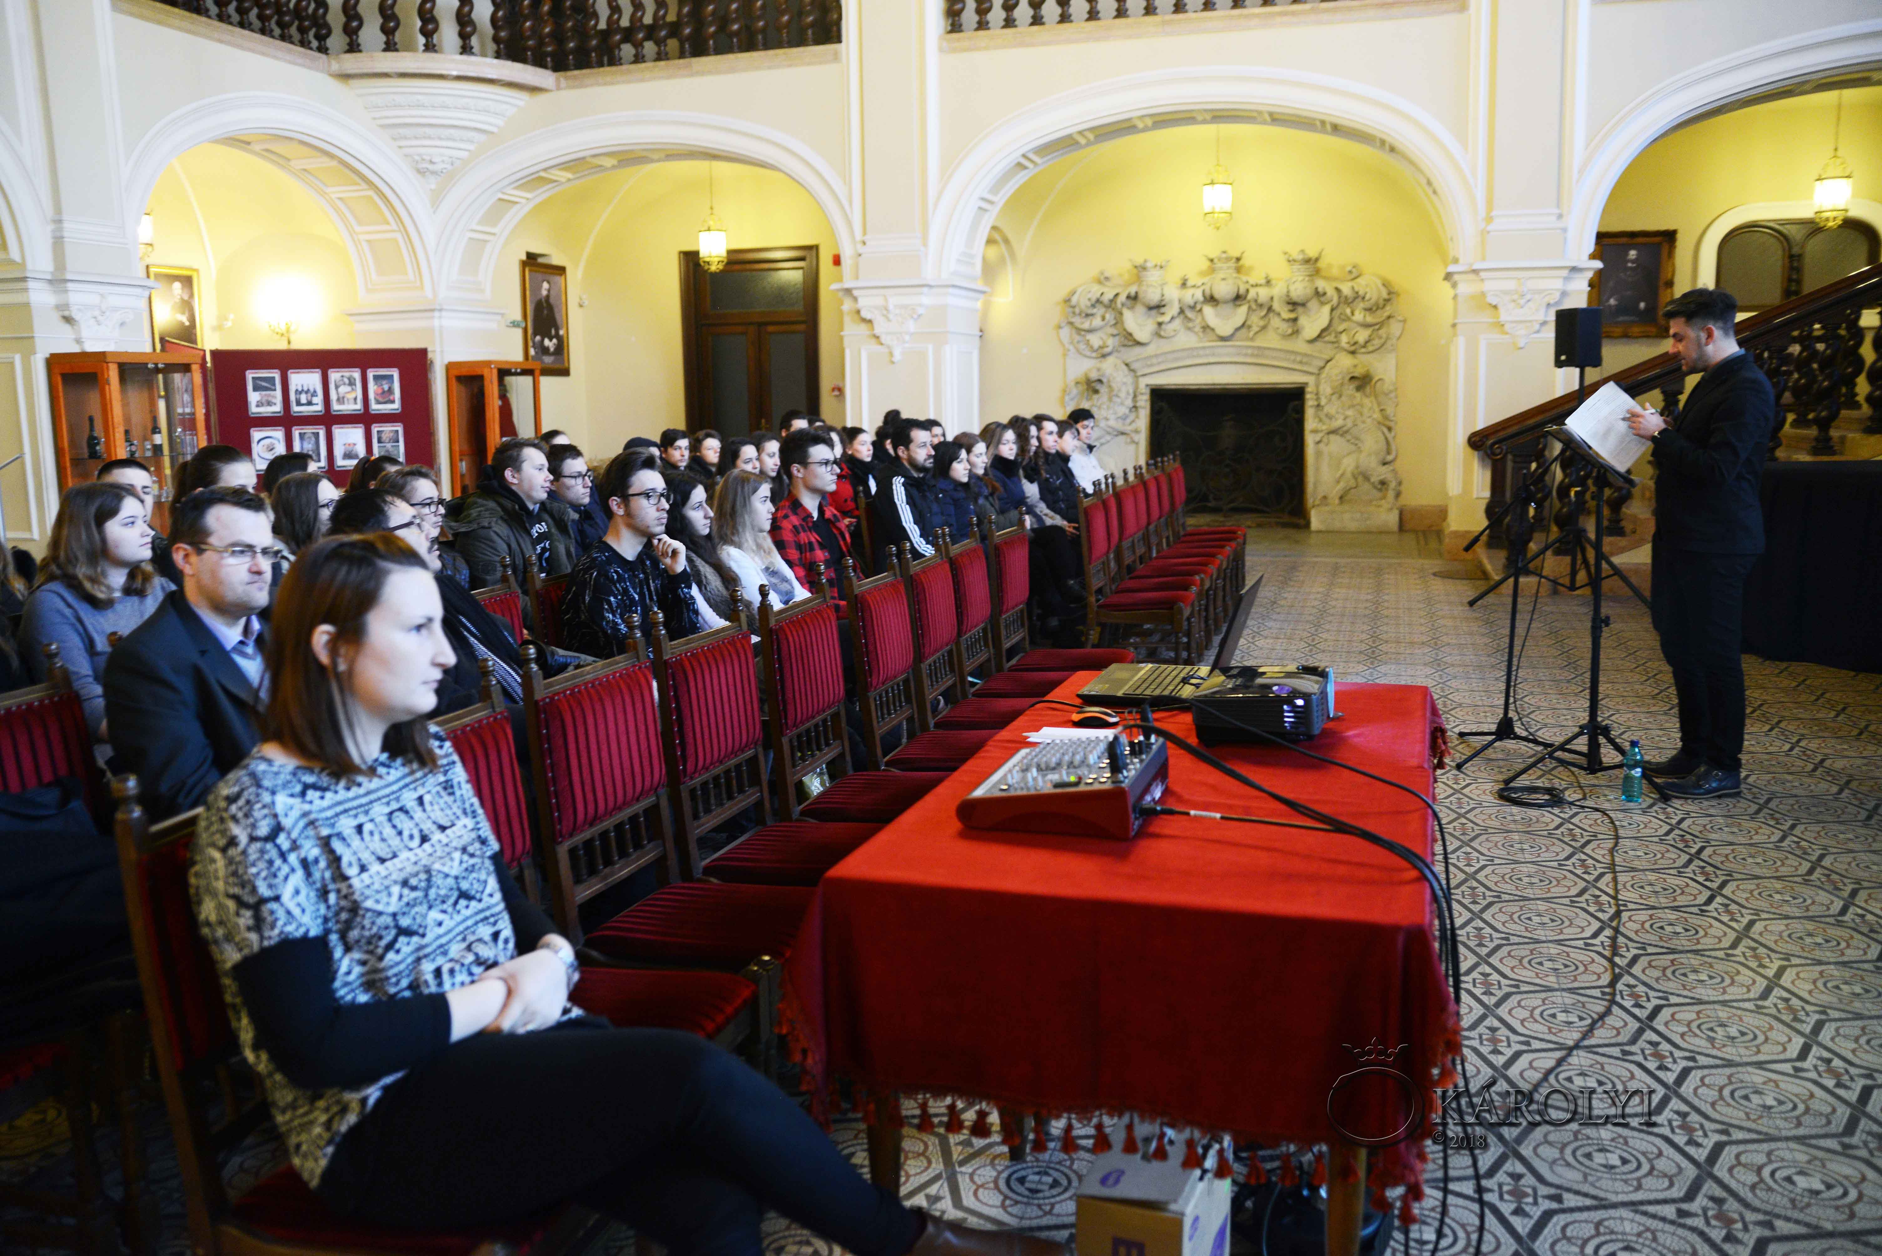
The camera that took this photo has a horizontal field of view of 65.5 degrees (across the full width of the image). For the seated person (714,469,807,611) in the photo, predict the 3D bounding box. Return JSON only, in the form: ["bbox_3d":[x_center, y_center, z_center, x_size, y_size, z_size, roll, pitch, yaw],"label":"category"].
[{"bbox_3d":[-0.370,0.098,4.754,0.780,1.230,0.450,2,9,18],"label":"seated person"}]

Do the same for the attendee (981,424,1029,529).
[{"bbox_3d":[0.625,-0.584,8.916,0.780,1.310,0.460,4,10,27],"label":"attendee"}]

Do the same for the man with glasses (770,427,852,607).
[{"bbox_3d":[-0.218,-0.033,5.216,0.780,1.350,0.500,2,9,18],"label":"man with glasses"}]

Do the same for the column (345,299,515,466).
[{"bbox_3d":[-5.319,-2.076,15.367,1.150,2.540,1.050,2,9,17],"label":"column"}]

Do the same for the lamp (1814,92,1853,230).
[{"bbox_3d":[7.821,-4.152,12.870,0.290,1.280,0.290,2,9,17],"label":"lamp"}]

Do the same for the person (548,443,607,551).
[{"bbox_3d":[-1.106,-0.026,5.429,0.780,1.300,0.500,2,9,18],"label":"person"}]

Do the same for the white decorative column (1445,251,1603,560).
[{"bbox_3d":[4.959,-1.843,12.671,1.140,2.480,1.080,2,9,17],"label":"white decorative column"}]

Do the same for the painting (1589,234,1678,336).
[{"bbox_3d":[6.864,-3.408,14.579,0.820,1.060,0.080,1,9,16],"label":"painting"}]

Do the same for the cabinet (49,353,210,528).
[{"bbox_3d":[-5.964,-1.065,10.917,0.621,1.900,0.771,4,9,28],"label":"cabinet"}]

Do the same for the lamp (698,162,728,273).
[{"bbox_3d":[-2.559,-4.620,16.396,0.320,1.280,0.320,1,9,16],"label":"lamp"}]

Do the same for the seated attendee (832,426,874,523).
[{"bbox_3d":[-0.260,-0.507,8.534,0.750,1.320,0.460,2,9,18],"label":"seated attendee"}]

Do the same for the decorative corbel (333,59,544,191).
[{"bbox_3d":[-5.325,-5.275,15.329,2.120,1.100,1.350,-5,9,-27],"label":"decorative corbel"}]

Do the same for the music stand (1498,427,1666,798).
[{"bbox_3d":[2.379,-0.076,5.412,0.520,1.310,0.520,2,9,20],"label":"music stand"}]

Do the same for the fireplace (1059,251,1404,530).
[{"bbox_3d":[3.043,-2.502,15.716,3.550,2.920,0.500,1,9,16],"label":"fireplace"}]

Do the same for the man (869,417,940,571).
[{"bbox_3d":[0.092,-0.341,7.256,0.800,1.360,0.520,2,9,17],"label":"man"}]

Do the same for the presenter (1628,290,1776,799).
[{"bbox_3d":[2.723,-0.306,5.275,0.490,1.784,0.490,1,9,12],"label":"presenter"}]

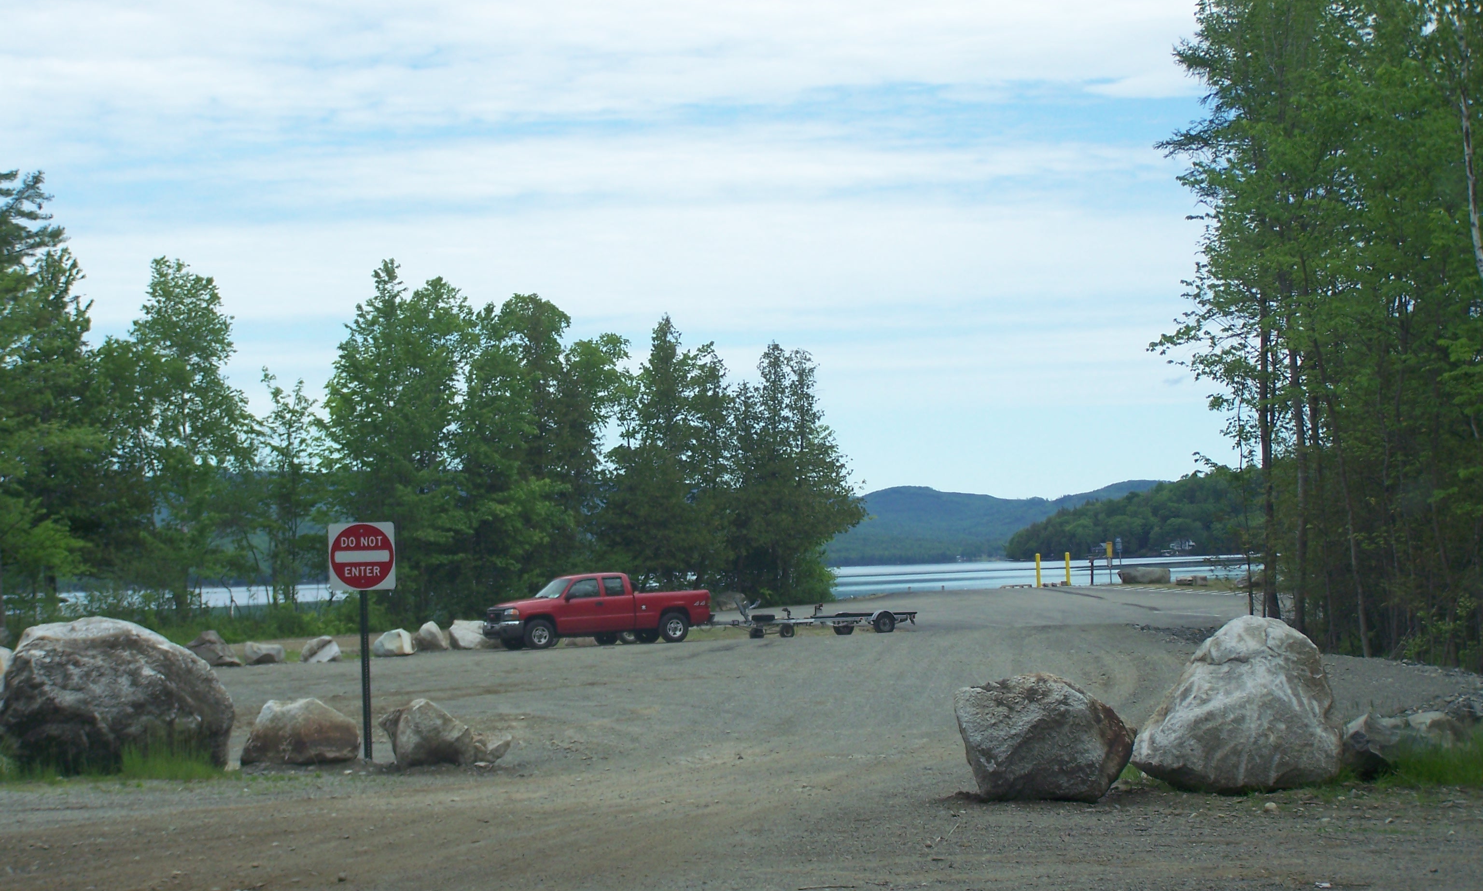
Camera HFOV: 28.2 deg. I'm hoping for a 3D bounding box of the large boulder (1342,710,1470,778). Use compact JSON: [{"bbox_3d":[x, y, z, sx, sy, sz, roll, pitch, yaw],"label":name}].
[{"bbox_3d":[4.706,2.109,20.900,0.950,0.500,0.750,-3,-2,12],"label":"large boulder"}]

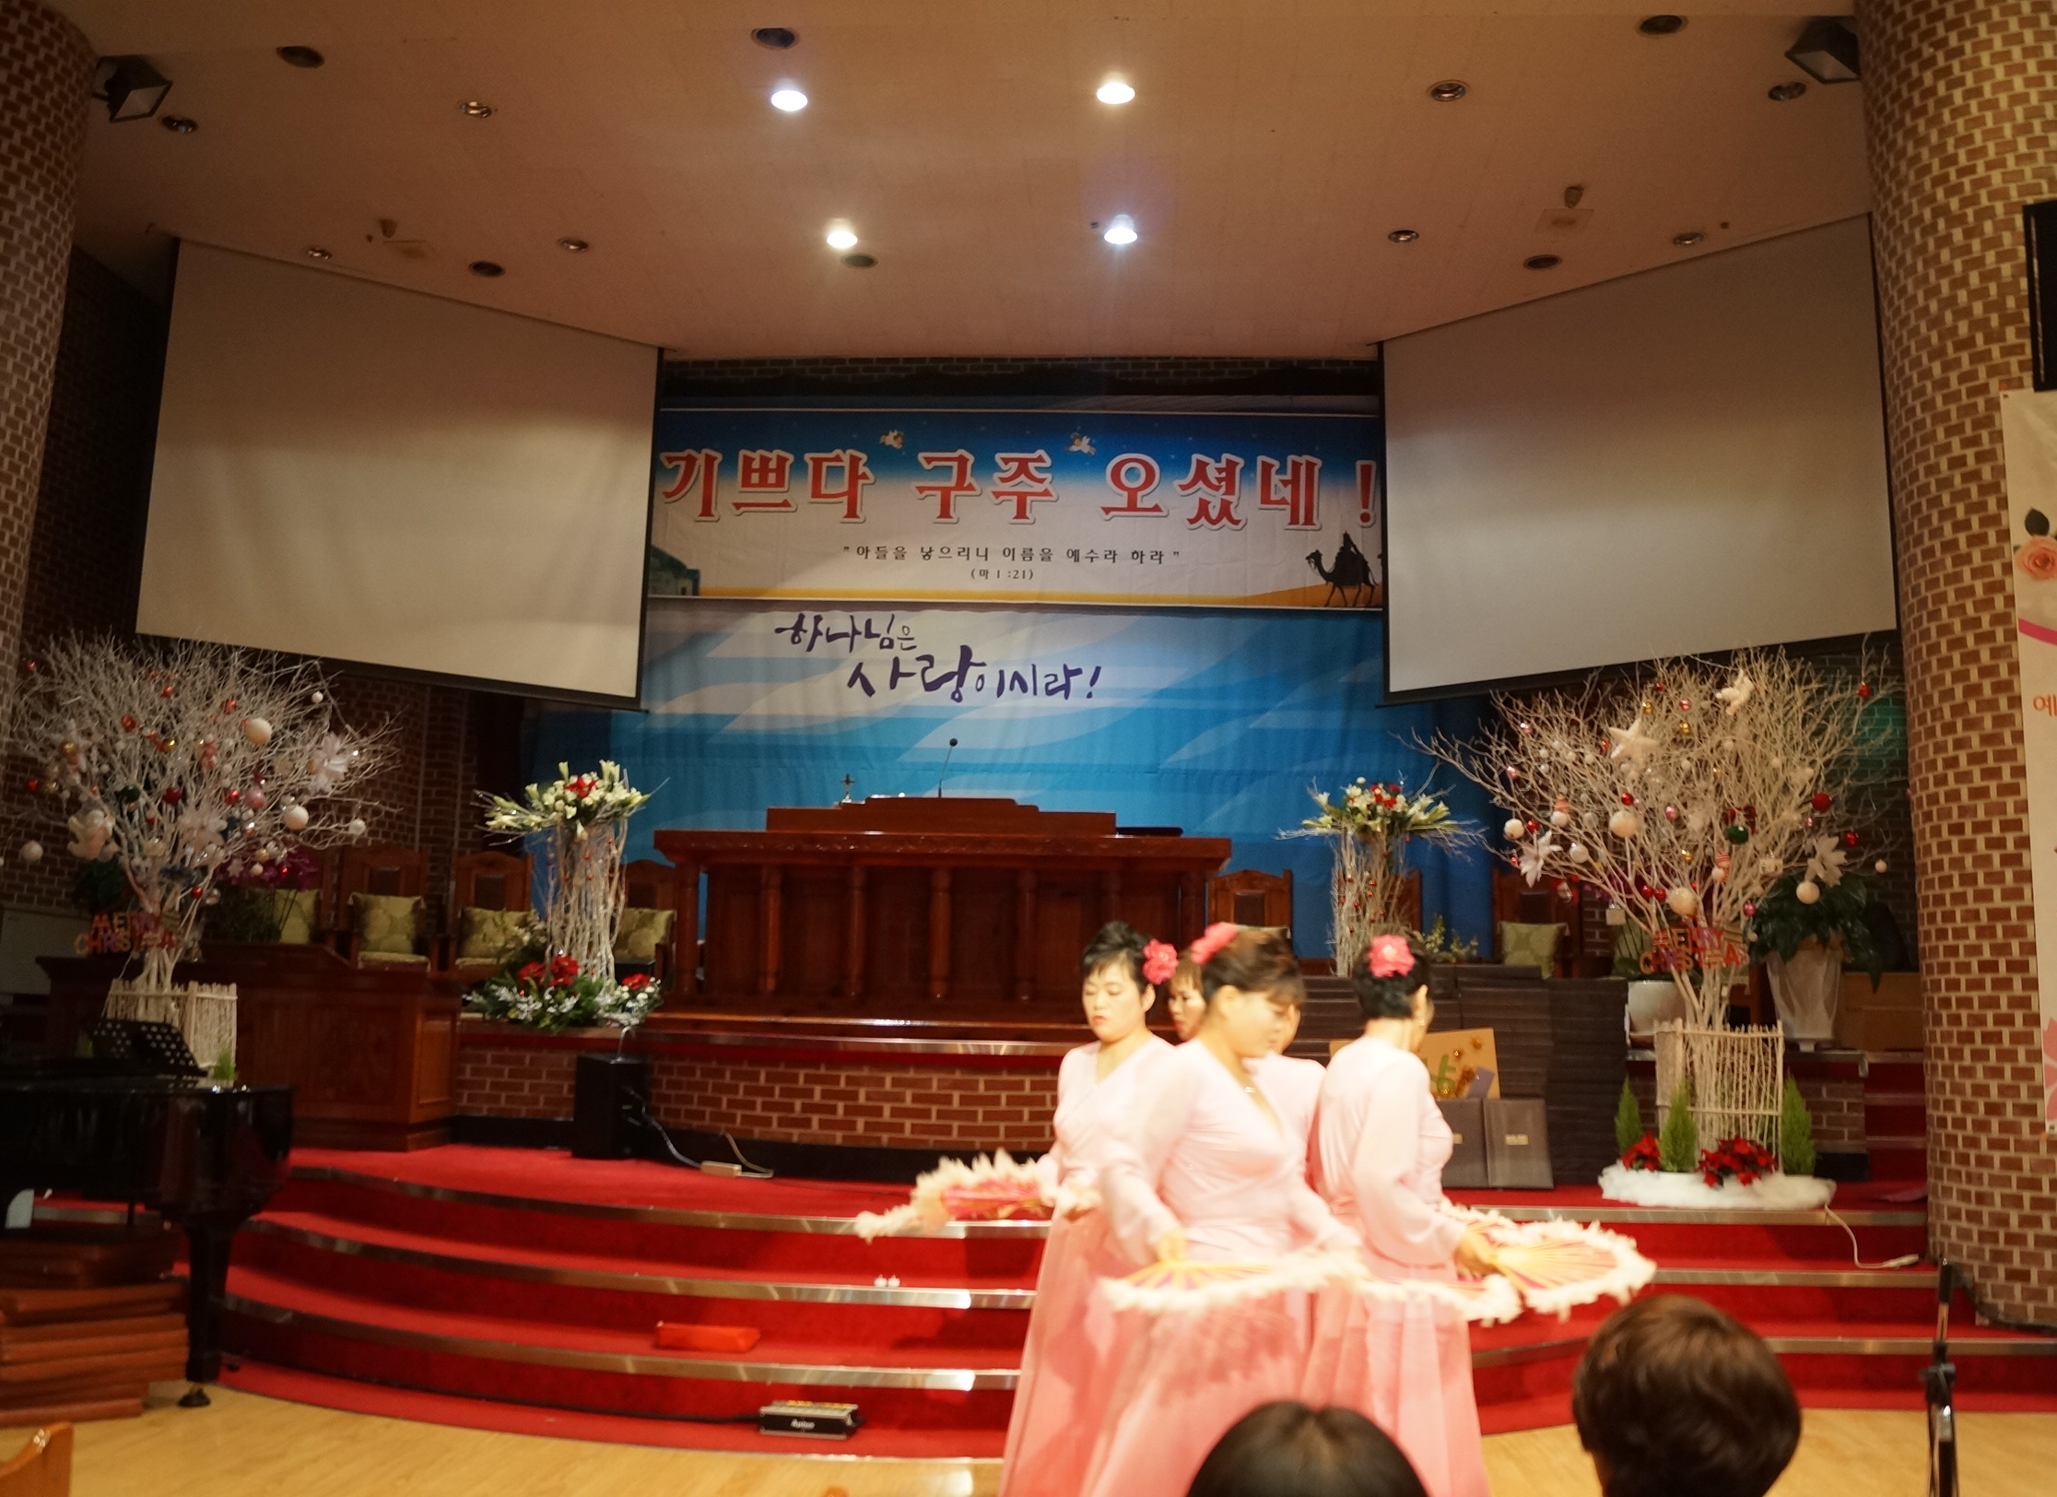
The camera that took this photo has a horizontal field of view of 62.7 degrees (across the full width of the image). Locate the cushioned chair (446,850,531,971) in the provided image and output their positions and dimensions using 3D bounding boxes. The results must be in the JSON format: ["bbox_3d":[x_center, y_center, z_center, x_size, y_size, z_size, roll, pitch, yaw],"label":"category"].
[{"bbox_3d":[-3.272,1.102,10.095,0.620,1.028,0.620,3,-9,-10],"label":"cushioned chair"}]

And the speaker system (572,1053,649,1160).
[{"bbox_3d":[-2.028,1.760,8.220,0.280,0.480,0.280,-6,-12,38],"label":"speaker system"}]

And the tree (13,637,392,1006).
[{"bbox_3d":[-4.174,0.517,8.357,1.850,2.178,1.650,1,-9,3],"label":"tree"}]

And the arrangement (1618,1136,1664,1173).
[{"bbox_3d":[2.647,1.752,7.300,0.200,0.170,0.190,1,-9,0],"label":"arrangement"}]

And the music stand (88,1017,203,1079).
[{"bbox_3d":[-3.133,1.064,6.000,0.220,0.220,0.420,9,-12,-39],"label":"music stand"}]

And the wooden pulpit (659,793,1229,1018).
[{"bbox_3d":[-0.428,0.863,9.012,2.956,1.148,0.900,1,-9,3],"label":"wooden pulpit"}]

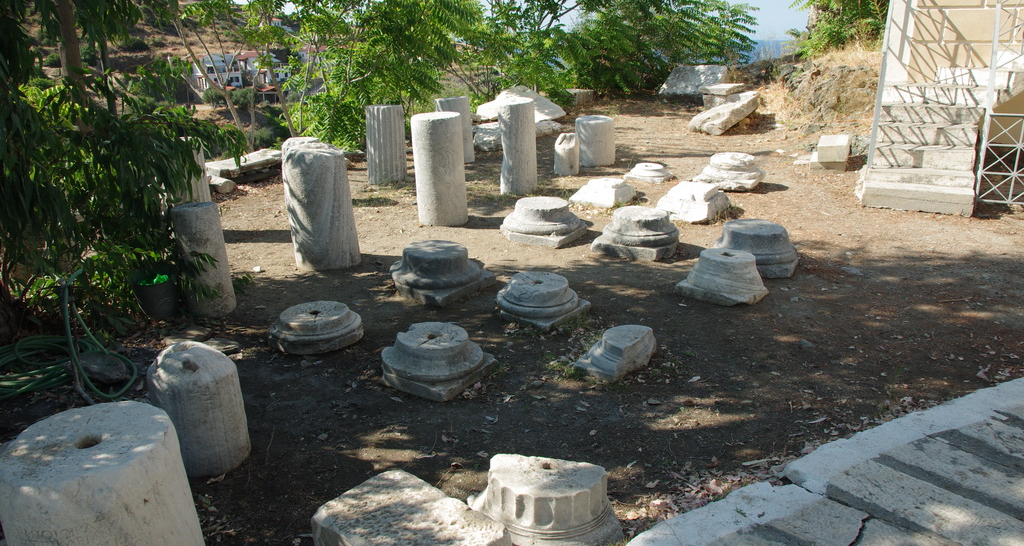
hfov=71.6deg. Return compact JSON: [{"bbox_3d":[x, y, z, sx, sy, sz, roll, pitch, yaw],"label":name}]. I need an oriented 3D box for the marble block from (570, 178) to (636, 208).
[{"bbox_3d":[1.035,-0.932,8.061,0.560,0.189,0.564,11,22,33],"label":"marble block"}]

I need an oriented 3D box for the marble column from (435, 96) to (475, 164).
[{"bbox_3d":[-0.776,-1.948,9.669,0.472,0.846,0.472,-3,18,1],"label":"marble column"}]

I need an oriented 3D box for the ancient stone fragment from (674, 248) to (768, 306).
[{"bbox_3d":[1.517,0.009,5.044,0.499,0.271,0.474,12,22,35],"label":"ancient stone fragment"}]

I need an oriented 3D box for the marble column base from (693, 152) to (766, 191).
[{"bbox_3d":[2.577,-1.212,8.377,0.660,0.310,0.660,10,21,31],"label":"marble column base"}]

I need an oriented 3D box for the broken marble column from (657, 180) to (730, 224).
[{"bbox_3d":[1.908,-0.782,7.429,0.568,0.268,0.584,16,25,42],"label":"broken marble column"}]

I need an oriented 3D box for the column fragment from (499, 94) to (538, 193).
[{"bbox_3d":[0.083,-1.509,8.433,0.455,1.087,0.455,-1,18,0],"label":"column fragment"}]

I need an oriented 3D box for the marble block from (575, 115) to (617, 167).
[{"bbox_3d":[1.159,-1.800,9.716,0.500,0.600,0.500,-1,18,0],"label":"marble block"}]

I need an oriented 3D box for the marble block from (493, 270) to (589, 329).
[{"bbox_3d":[0.176,0.158,4.717,0.470,0.195,0.470,11,22,34],"label":"marble block"}]

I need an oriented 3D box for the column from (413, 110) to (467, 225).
[{"bbox_3d":[-0.717,-1.038,7.037,0.475,1.050,0.475,-1,18,0],"label":"column"}]

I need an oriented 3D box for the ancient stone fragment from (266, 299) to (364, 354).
[{"bbox_3d":[-1.186,0.314,4.309,0.565,0.165,0.543,-1,18,0],"label":"ancient stone fragment"}]

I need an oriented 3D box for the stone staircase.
[{"bbox_3d":[4.375,-1.391,7.518,0.950,1.100,1.881,9,21,28],"label":"stone staircase"}]

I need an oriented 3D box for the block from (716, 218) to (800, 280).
[{"bbox_3d":[1.837,-0.202,5.399,0.600,0.320,0.570,2,18,8],"label":"block"}]

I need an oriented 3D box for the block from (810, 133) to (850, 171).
[{"bbox_3d":[3.946,-1.458,8.765,0.430,0.370,0.460,8,20,26],"label":"block"}]

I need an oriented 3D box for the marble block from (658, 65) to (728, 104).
[{"bbox_3d":[4.439,-4.624,17.376,1.600,0.780,0.750,0,18,5],"label":"marble block"}]

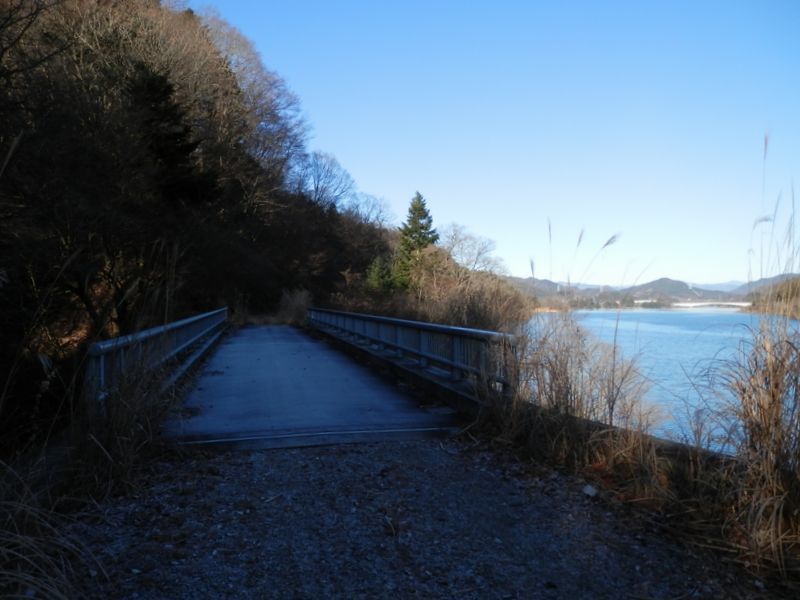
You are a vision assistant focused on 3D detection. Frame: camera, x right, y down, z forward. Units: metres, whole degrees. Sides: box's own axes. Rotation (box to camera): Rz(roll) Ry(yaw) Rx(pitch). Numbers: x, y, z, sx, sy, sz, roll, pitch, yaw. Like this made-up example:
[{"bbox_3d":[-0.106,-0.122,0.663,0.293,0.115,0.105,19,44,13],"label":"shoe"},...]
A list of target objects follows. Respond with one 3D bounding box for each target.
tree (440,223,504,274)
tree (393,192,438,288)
[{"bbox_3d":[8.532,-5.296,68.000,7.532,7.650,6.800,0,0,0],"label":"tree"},{"bbox_3d":[1.663,-6.009,62.000,4.936,11.052,4.900,0,0,0],"label":"tree"}]

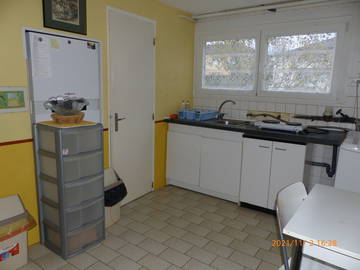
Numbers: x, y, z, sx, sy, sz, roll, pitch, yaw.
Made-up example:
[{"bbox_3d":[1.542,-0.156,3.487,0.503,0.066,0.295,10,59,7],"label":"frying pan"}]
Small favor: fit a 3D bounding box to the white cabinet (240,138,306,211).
[{"bbox_3d":[1.121,0.419,3.046,0.650,0.800,0.580,9,13,33],"label":"white cabinet"}]

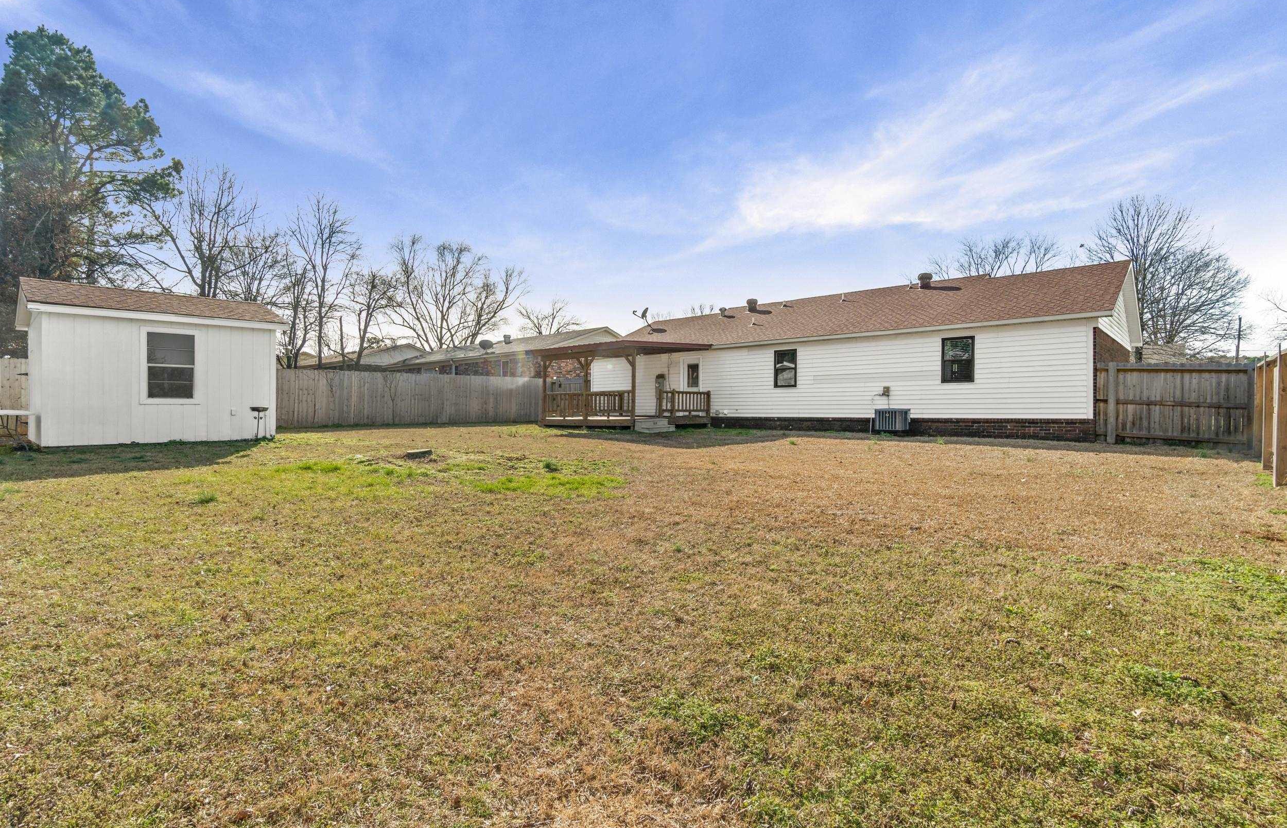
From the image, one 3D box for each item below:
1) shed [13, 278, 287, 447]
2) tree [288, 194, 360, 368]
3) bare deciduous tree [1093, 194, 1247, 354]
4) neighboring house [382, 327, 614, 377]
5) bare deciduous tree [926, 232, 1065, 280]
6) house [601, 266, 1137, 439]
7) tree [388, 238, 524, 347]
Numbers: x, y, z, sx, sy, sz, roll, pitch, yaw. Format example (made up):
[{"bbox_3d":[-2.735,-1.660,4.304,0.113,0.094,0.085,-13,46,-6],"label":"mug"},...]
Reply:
[{"bbox_3d":[-10.850,-1.030,12.800,3.600,3.250,4.100,0,0,42],"label":"shed"},{"bbox_3d":[-15.600,-5.280,28.000,3.600,11.000,3.600,0,0,-29],"label":"tree"},{"bbox_3d":[27.600,-5.500,30.000,7.000,12.000,7.000,0,0,43],"label":"bare deciduous tree"},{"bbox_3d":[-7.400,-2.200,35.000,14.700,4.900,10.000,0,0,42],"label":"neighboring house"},{"bbox_3d":[23.300,-5.850,38.000,8.800,12.500,8.600,0,0,32],"label":"bare deciduous tree"},{"bbox_3d":[7.400,-1.970,22.950,18.000,5.200,9.600,0,0,43],"label":"house"},{"bbox_3d":[-14.300,-6.900,44.000,10.300,13.900,9.800,0,0,-18],"label":"tree"}]

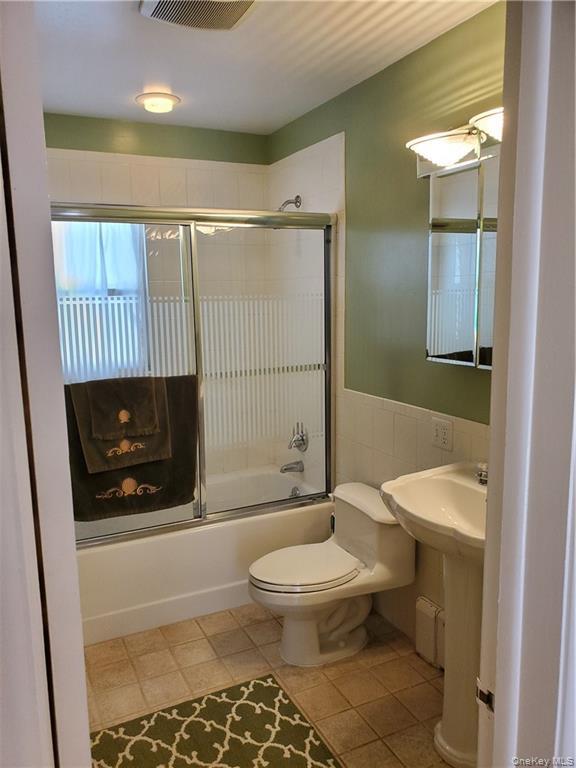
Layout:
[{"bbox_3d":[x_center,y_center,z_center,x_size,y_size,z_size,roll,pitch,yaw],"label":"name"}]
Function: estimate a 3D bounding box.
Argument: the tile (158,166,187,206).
[{"bbox_3d":[-0.625,-1.078,3.157,0.152,0.203,0.010,-5,10,-26],"label":"tile"}]

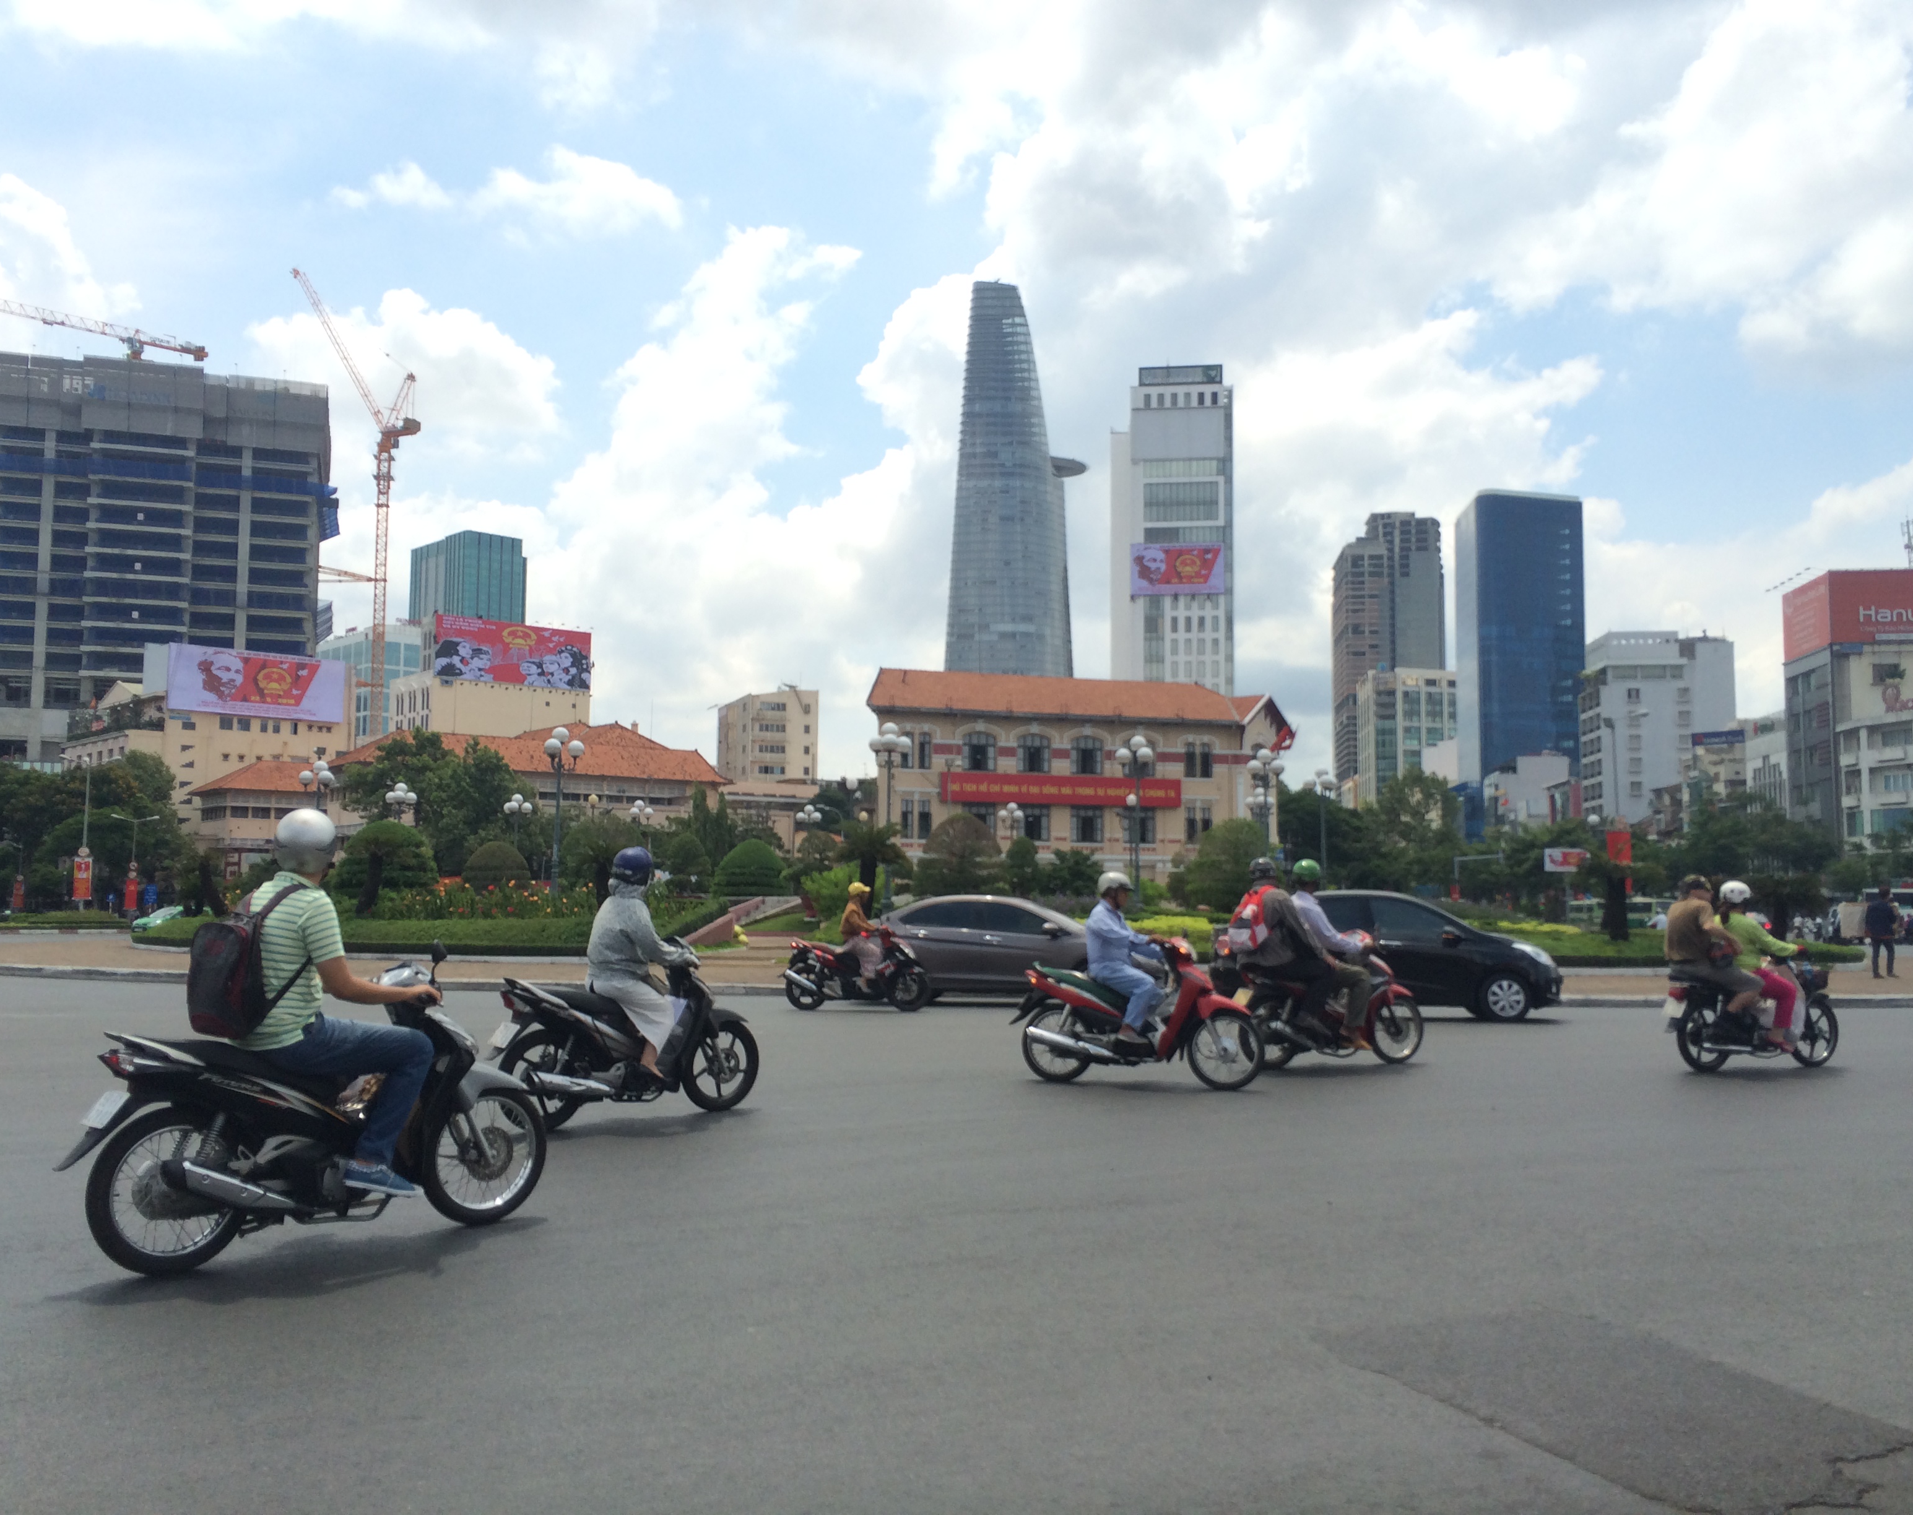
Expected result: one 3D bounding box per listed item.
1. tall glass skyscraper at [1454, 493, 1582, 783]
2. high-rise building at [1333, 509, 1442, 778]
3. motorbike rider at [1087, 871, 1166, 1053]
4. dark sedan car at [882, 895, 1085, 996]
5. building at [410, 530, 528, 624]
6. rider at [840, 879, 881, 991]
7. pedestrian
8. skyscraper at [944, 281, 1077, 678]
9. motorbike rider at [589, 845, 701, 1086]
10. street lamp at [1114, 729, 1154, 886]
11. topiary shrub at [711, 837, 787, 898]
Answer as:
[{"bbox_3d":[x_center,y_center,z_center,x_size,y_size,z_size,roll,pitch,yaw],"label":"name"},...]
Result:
[{"bbox_3d":[142.047,-12.511,442.000,27.000,107.000,21.000,1,-5,-8],"label":"tall glass skyscraper"},{"bbox_3d":[207.529,-19.230,843.287,46.000,195.000,42.000,0,-5,3],"label":"high-rise building"},{"bbox_3d":[1.193,1.425,12.250,0.660,1.250,0.540,-2,-6,25],"label":"motorbike rider"},{"bbox_3d":[0.740,2.584,23.766,4.420,1.470,1.700,0,-5,1],"label":"dark sedan car"},{"bbox_3d":[-221.689,-14.595,783.636,28.000,163.500,56.000,5,-7,-45],"label":"building"},{"bbox_3d":[-1.135,2.227,21.486,0.620,1.370,0.500,0,-5,8],"label":"rider"},{"bbox_3d":[16.365,3.099,30.900,0.380,1.690,0.520,4,-6,-33],"label":"pedestrian"},{"bbox_3d":[22.227,-65.696,714.843,54.000,262.000,50.000,0,-5,0],"label":"skyscraper"},{"bbox_3d":[-1.874,1.253,10.511,0.550,1.390,0.620,-4,-7,42],"label":"motorbike rider"},{"bbox_3d":[4.881,1.861,48.000,1.120,5.050,1.120,0,-5,0],"label":"street lamp"},{"bbox_3d":[-5.787,3.114,49.000,2.100,1.800,2.100,0,-5,0],"label":"topiary shrub"}]

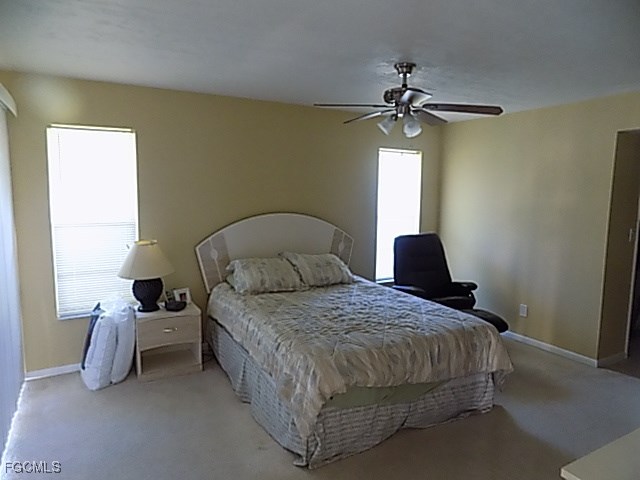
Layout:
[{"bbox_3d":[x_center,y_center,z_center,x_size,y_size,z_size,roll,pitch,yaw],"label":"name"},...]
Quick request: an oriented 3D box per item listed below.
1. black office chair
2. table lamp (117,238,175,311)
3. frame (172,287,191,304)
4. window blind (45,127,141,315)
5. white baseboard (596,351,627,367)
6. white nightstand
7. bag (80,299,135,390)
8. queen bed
[{"bbox_3d":[1.329,0.552,4.452,0.820,1.080,1.200,-3,8,-29],"label":"black office chair"},{"bbox_3d":[-1.465,0.306,3.613,0.440,0.625,0.440,-3,8,-29],"label":"table lamp"},{"bbox_3d":[-1.257,0.518,3.873,0.135,0.140,0.030,-5,-4,-42],"label":"frame"},{"bbox_3d":[-1.898,-0.142,3.627,0.648,1.590,0.050,-3,8,-29],"label":"window blind"},{"bbox_3d":[2.779,1.125,4.033,0.540,0.085,0.016,-3,8,-29],"label":"white baseboard"},{"bbox_3d":[-1.341,0.872,3.731,0.510,0.525,0.390,-3,8,-29],"label":"white nightstand"},{"bbox_3d":[-1.752,0.828,3.504,0.400,0.650,0.320,-4,9,-39],"label":"bag"},{"bbox_3d":[0.105,0.497,3.602,1.780,1.345,2.080,-3,8,-29],"label":"queen bed"}]

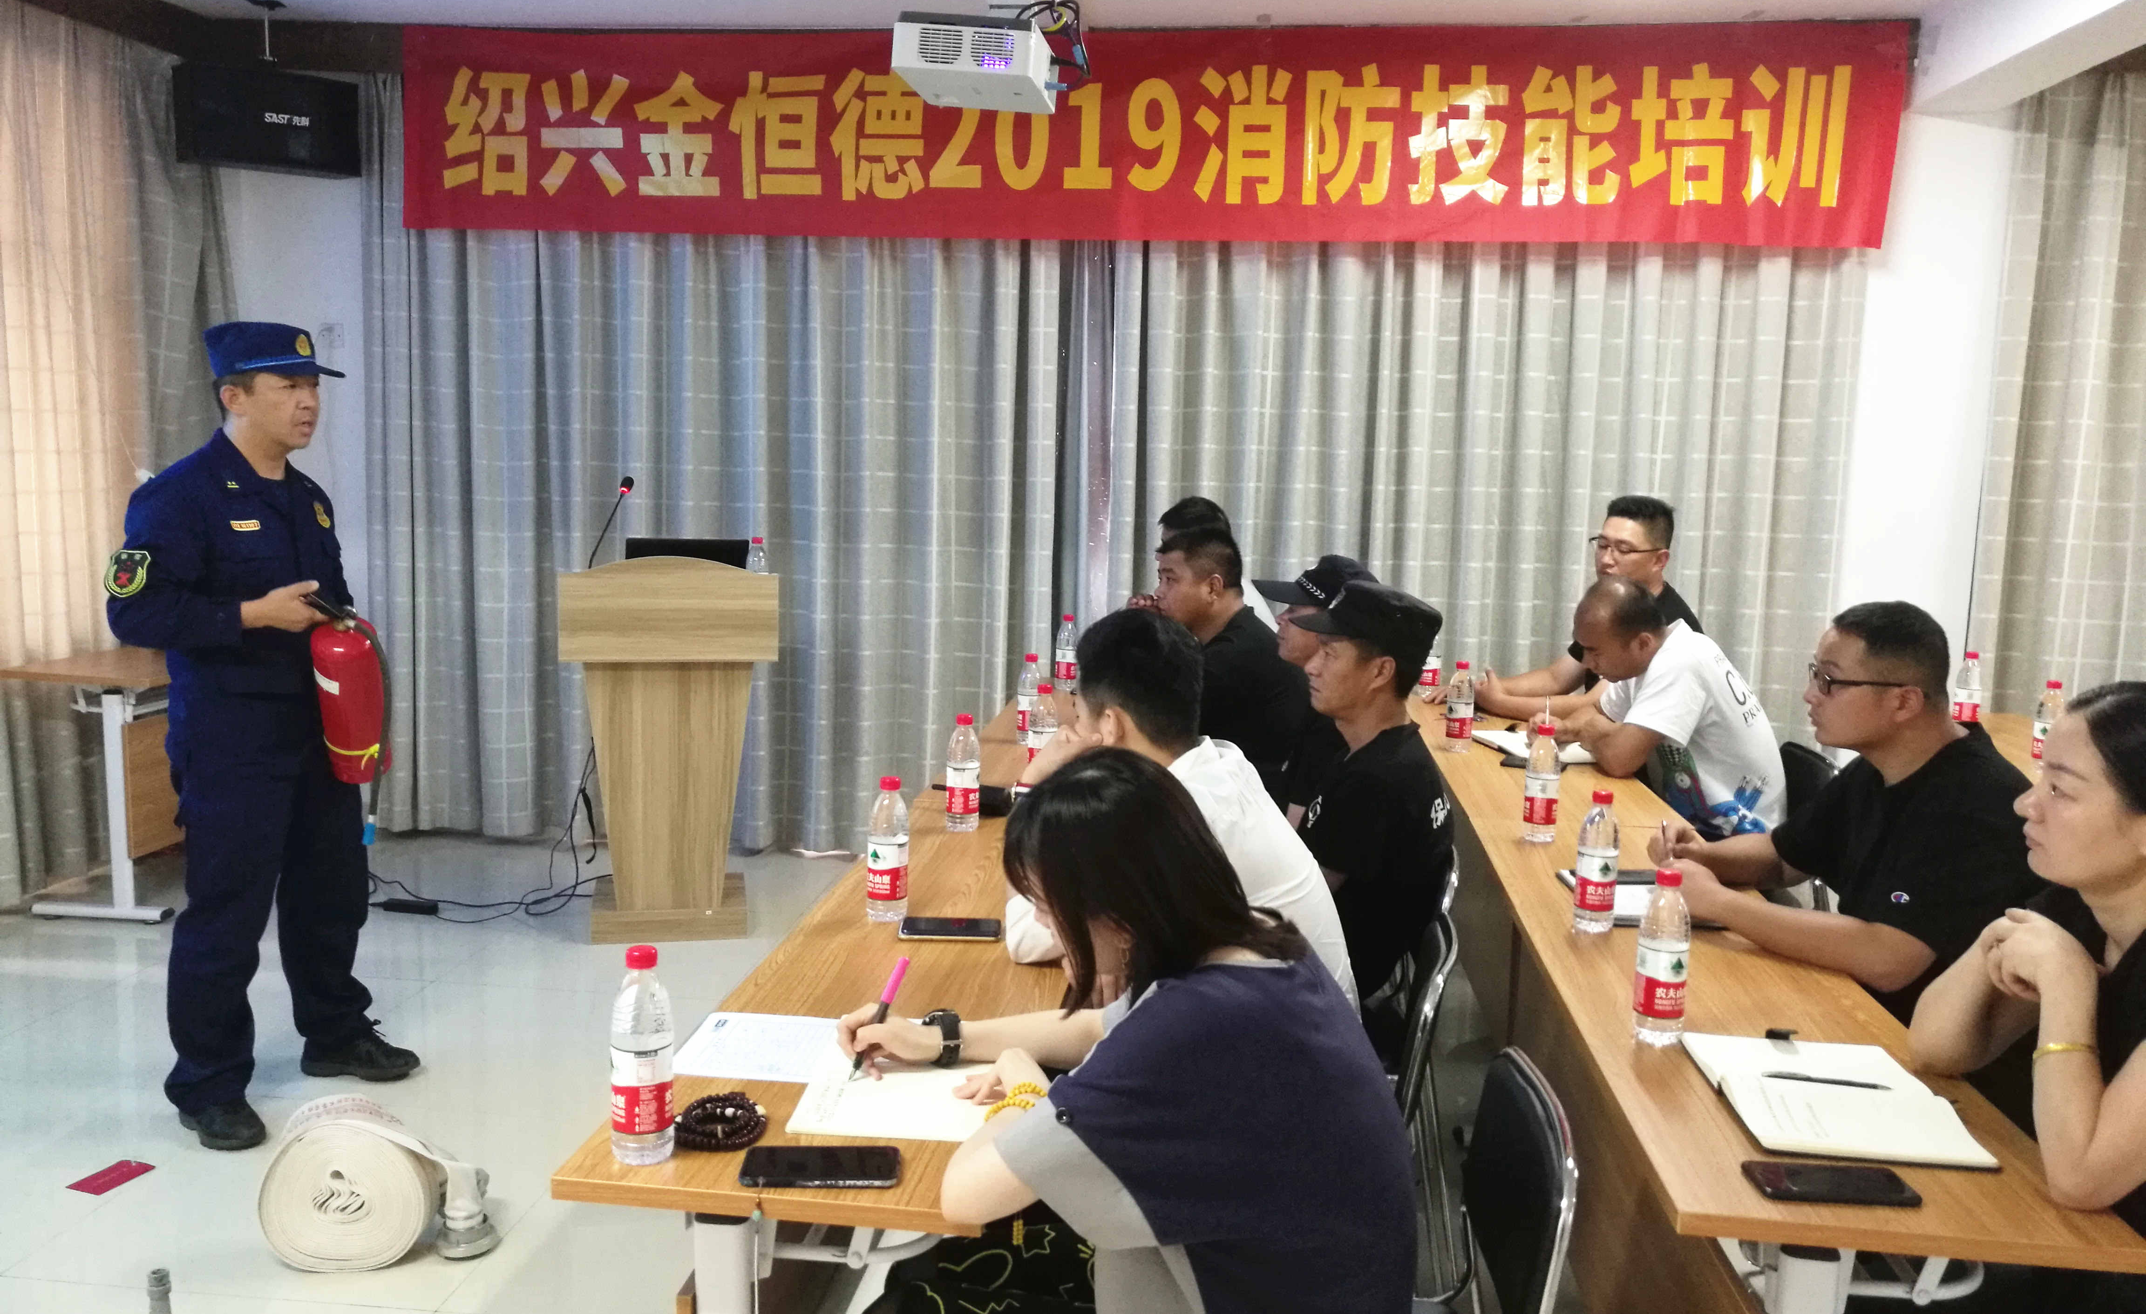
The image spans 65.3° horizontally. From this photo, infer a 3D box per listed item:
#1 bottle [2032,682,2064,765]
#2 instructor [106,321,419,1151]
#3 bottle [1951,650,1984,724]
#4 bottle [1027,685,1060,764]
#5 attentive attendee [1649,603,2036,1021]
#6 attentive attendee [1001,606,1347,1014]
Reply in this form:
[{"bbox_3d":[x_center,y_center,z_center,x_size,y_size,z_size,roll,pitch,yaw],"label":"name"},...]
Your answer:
[{"bbox_3d":[2.479,0.176,4.243,0.064,0.231,0.064,2,8,6],"label":"bottle"},{"bbox_3d":[-1.721,0.135,3.607,0.490,1.700,0.540,4,8,19],"label":"instructor"},{"bbox_3d":[2.523,0.102,4.712,0.066,0.221,0.066,2,8,6],"label":"bottle"},{"bbox_3d":[-0.063,0.178,3.746,0.064,0.231,0.064,2,8,6],"label":"bottle"},{"bbox_3d":[1.286,0.559,2.774,0.720,1.290,0.580,3,8,10],"label":"attentive attendee"},{"bbox_3d":[0.225,0.539,2.828,0.660,1.240,0.540,4,8,18],"label":"attentive attendee"}]

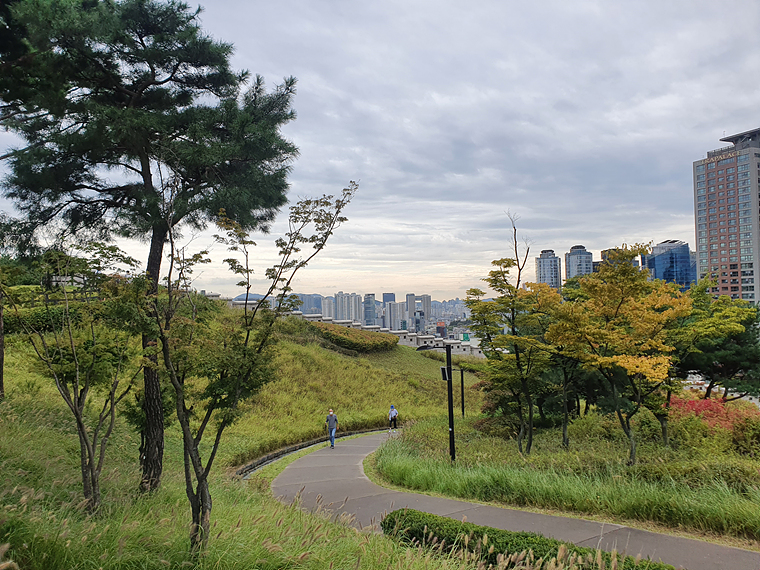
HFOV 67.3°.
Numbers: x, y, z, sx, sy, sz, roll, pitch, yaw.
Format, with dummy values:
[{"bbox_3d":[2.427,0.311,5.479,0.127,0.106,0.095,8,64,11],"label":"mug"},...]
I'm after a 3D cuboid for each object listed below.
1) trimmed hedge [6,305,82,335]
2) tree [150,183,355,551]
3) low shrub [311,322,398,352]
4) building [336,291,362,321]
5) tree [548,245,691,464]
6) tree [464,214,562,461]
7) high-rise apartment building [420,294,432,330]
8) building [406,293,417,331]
[{"bbox_3d":[-13.640,1.390,23.000,3.500,1.150,1.500,0,-2,-6],"label":"trimmed hedge"},{"bbox_3d":[-1.720,1.099,7.700,2.750,4.950,2.500,0,-2,0],"label":"tree"},{"bbox_3d":[-2.232,4.692,52.000,8.200,2.700,3.800,-2,-3,30],"label":"low shrub"},{"bbox_3d":[-74.501,54.397,1350.000,66.000,80.000,28.000,0,-3,-11],"label":"building"},{"bbox_3d":[7.678,2.228,18.300,4.500,7.000,4.300,0,-2,0],"label":"tree"},{"bbox_3d":[4.912,1.858,21.000,3.400,8.600,3.300,0,-2,0],"label":"tree"},{"bbox_3d":[101.831,62.412,1250.000,25.000,82.000,24.000,0,-2,0],"label":"high-rise apartment building"},{"bbox_3d":[68.982,60.222,1250.000,21.000,82.000,24.000,0,-2,0],"label":"building"}]

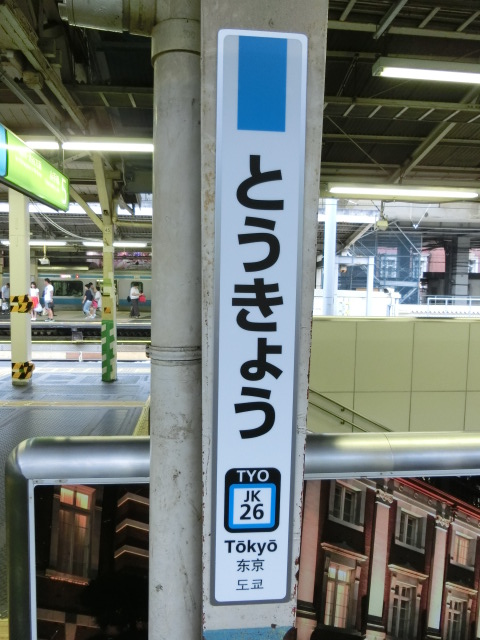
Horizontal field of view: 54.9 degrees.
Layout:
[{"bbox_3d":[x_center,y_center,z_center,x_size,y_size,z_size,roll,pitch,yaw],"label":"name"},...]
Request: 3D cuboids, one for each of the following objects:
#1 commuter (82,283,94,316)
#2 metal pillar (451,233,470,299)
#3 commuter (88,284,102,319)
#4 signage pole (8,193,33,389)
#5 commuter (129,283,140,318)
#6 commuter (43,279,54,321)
[{"bbox_3d":[-6.678,-0.841,20.290,0.480,1.570,0.440,0,4,-5],"label":"commuter"},{"bbox_3d":[16.771,-3.343,35.191,0.950,6.200,0.950,1,4,-2],"label":"metal pillar"},{"bbox_3d":[-6.351,-0.830,20.514,0.480,1.530,0.440,0,4,-5],"label":"commuter"},{"bbox_3d":[-2.876,-0.502,6.077,0.200,2.740,0.180,1,4,-2],"label":"signage pole"},{"bbox_3d":[-4.822,-0.895,21.326,0.480,1.600,0.460,1,4,12],"label":"commuter"},{"bbox_3d":[-7.522,-0.785,18.157,0.440,1.700,0.450,0,4,-8],"label":"commuter"}]

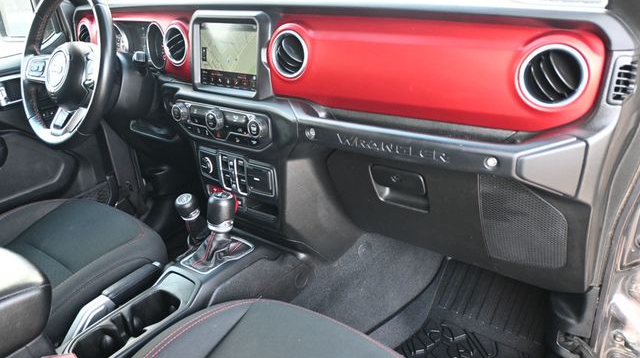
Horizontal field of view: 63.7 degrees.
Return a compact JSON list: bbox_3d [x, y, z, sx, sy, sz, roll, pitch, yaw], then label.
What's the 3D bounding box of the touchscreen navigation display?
[{"bbox_3d":[-0.184,-0.251,1.054,0.175,0.132,0.025,15,20,37],"label":"touchscreen navigation display"}]

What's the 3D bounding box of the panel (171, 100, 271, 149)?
[{"bbox_3d":[-0.207,-0.114,1.073,0.285,0.080,0.040,15,25,37],"label":"panel"}]

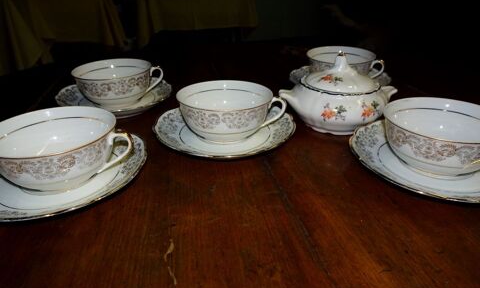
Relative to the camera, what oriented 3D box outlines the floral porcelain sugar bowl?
[{"bbox_3d":[0.113,-0.062,0.381,0.140,0.085,0.111,-1,28,0],"label":"floral porcelain sugar bowl"}]

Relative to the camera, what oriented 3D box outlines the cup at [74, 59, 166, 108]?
[{"bbox_3d":[-0.158,-0.078,0.443,0.114,0.048,0.099,1,28,3],"label":"cup"}]

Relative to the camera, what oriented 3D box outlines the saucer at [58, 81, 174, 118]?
[{"bbox_3d":[-0.166,-0.061,0.452,0.150,0.021,0.150,-1,28,0],"label":"saucer"}]

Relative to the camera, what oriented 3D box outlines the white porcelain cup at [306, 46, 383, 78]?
[{"bbox_3d":[0.155,-0.108,0.492,0.114,0.048,0.099,5,29,11],"label":"white porcelain cup"}]

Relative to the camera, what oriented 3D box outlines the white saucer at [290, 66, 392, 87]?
[{"bbox_3d":[0.148,-0.091,0.502,0.150,0.021,0.150,-1,28,0],"label":"white saucer"}]

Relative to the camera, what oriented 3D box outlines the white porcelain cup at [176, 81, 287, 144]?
[{"bbox_3d":[-0.008,-0.031,0.353,0.114,0.048,0.099,5,29,11],"label":"white porcelain cup"}]

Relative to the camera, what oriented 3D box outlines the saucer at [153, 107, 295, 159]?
[{"bbox_3d":[-0.015,-0.015,0.364,0.150,0.021,0.150,-1,28,0],"label":"saucer"}]

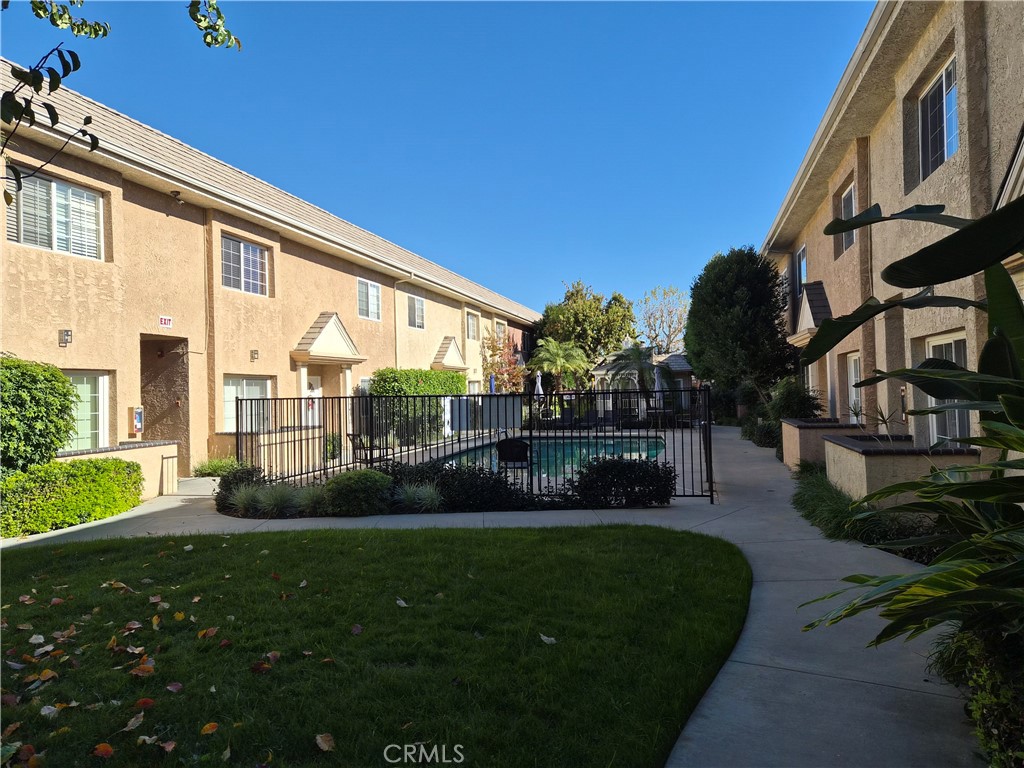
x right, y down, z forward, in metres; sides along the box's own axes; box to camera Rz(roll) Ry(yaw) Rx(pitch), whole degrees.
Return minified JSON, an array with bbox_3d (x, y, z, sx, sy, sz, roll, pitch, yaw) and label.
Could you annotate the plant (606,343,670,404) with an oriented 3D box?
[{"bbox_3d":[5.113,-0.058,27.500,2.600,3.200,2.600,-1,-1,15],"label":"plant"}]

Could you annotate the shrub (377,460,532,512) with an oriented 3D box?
[{"bbox_3d":[-0.810,1.390,9.420,2.120,0.610,1.000,-1,-1,10],"label":"shrub"}]

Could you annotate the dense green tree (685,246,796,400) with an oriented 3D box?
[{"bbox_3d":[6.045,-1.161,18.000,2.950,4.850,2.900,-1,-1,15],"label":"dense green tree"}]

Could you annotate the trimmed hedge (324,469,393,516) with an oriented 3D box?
[{"bbox_3d":[-2.098,1.433,9.300,0.920,0.570,0.880,-1,-1,11],"label":"trimmed hedge"}]

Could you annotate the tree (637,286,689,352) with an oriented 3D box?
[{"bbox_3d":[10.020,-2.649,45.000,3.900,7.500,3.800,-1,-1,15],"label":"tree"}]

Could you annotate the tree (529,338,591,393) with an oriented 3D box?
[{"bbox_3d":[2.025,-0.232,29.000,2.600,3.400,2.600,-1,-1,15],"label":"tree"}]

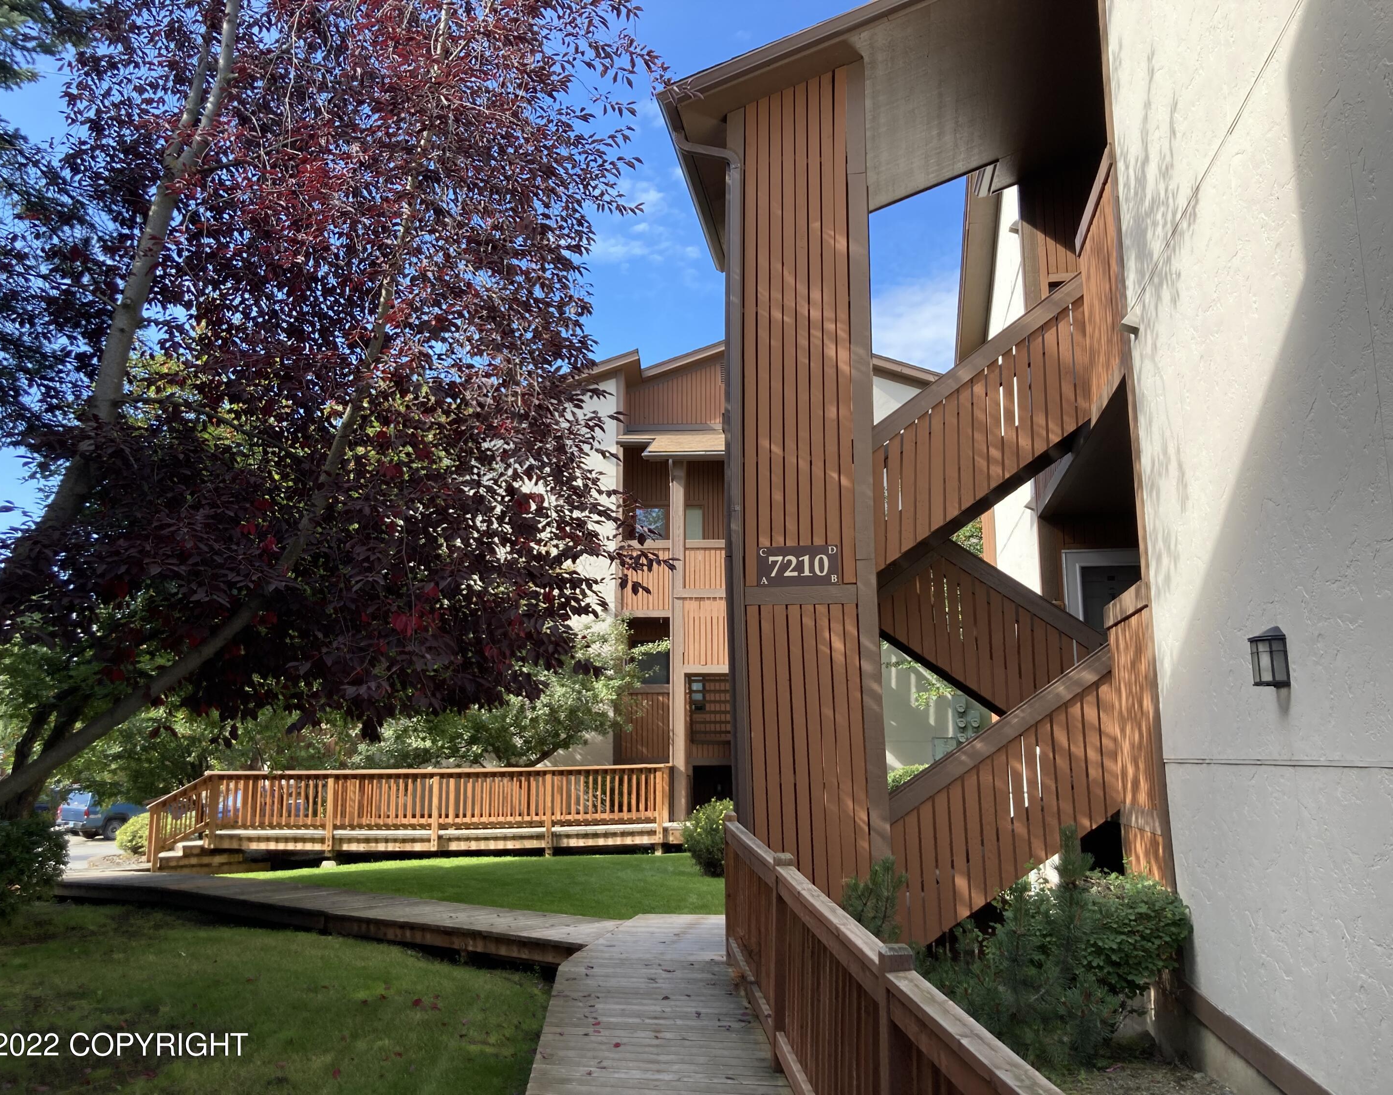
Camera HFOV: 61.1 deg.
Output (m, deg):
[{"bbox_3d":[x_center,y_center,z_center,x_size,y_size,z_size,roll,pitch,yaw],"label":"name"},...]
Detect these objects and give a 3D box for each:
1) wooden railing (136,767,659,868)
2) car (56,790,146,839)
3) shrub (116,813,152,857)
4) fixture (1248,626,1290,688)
[{"bbox_3d":[-4.582,4.438,19.377,8.900,1.560,2.050,0,-10,0],"label":"wooden railing"},{"bbox_3d":[-19.961,9.489,42.208,1.800,1.750,4.950,-7,-12,32],"label":"car"},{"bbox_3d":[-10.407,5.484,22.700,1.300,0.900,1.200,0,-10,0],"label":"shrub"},{"bbox_3d":[2.485,0.489,5.169,0.138,0.260,0.200,-2,-10,8],"label":"fixture"}]

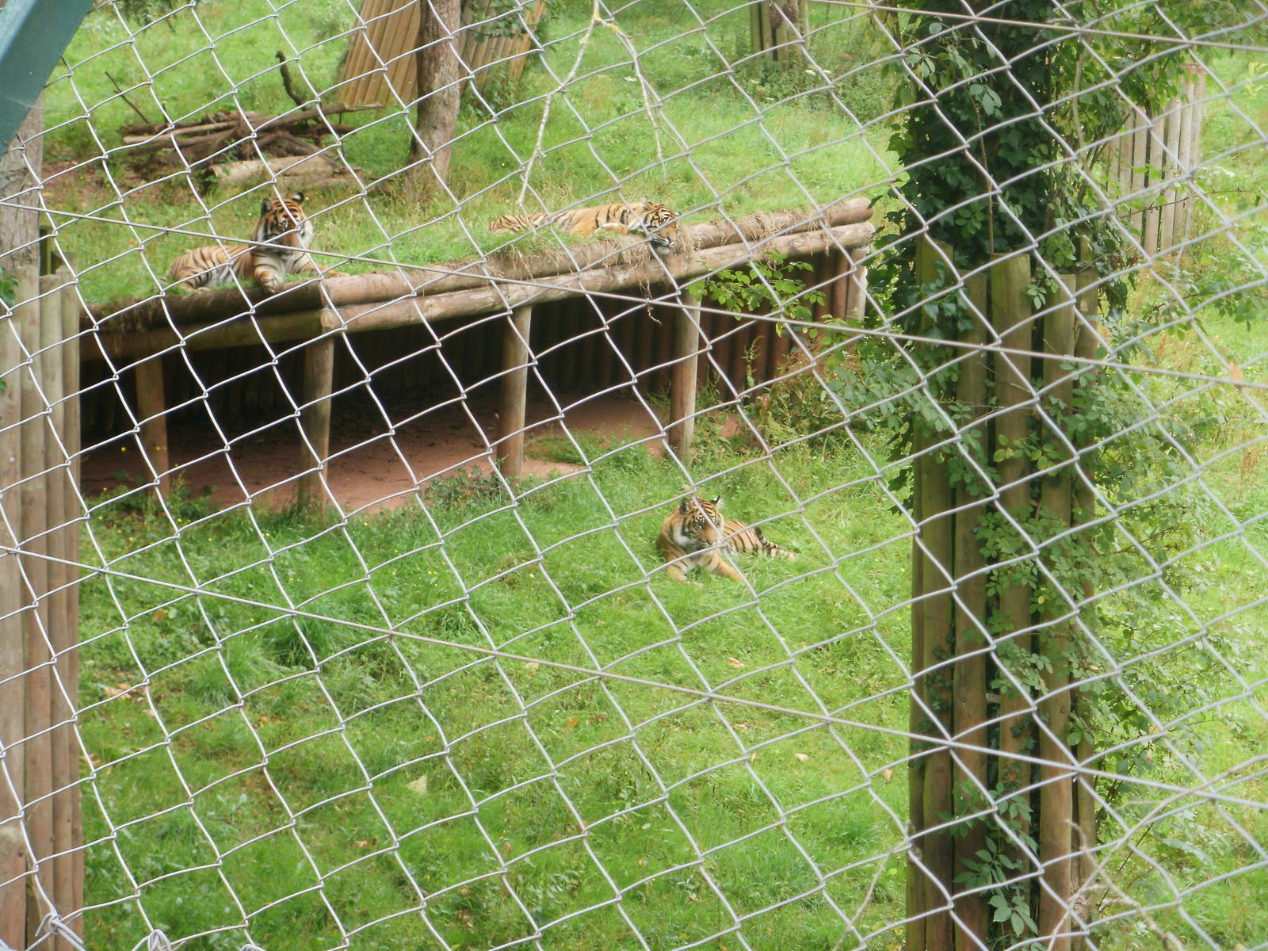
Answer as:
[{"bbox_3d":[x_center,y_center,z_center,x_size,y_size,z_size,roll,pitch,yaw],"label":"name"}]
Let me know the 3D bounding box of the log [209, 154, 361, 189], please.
[{"bbox_3d":[-2.769,-2.379,28.800,1.220,0.250,0.300,-3,16,-14],"label":"log"}]

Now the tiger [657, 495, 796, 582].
[{"bbox_3d":[0.589,0.428,23.800,0.600,0.560,1.250,9,17,29],"label":"tiger"}]

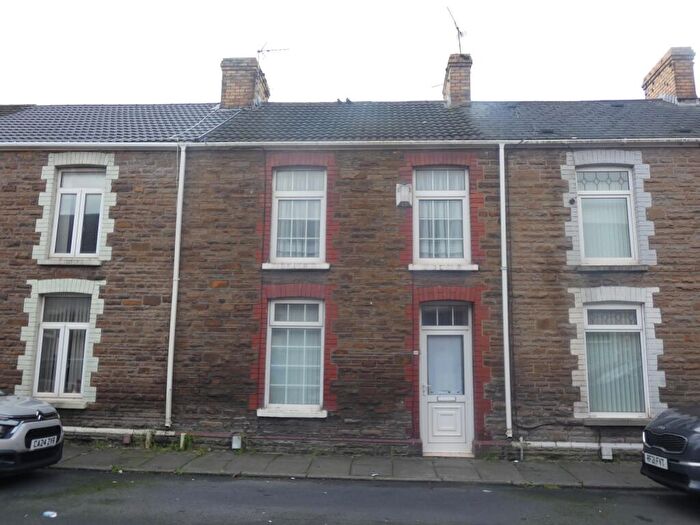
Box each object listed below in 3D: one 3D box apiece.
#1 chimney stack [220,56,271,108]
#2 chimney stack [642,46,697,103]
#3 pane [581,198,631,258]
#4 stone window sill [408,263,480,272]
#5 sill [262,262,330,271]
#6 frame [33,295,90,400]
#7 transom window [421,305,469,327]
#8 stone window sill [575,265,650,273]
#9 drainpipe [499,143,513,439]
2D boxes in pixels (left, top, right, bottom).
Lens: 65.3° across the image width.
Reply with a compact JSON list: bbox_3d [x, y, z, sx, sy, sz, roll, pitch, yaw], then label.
[{"bbox_3d":[-2.716,-4.373,14.258,0.960,1.314,1.420,0,-7,3],"label":"chimney stack"},{"bbox_3d":[7.984,-4.349,13.652,0.560,1.402,1.420,0,-7,3],"label":"chimney stack"},{"bbox_3d":[4.182,-0.559,8.910,0.723,0.985,0.030,0,-7,3],"label":"pane"},{"bbox_3d":[1.511,0.093,8.870,1.109,0.100,0.180,0,-7,3],"label":"stone window sill"},{"bbox_3d":[-0.876,0.077,9.007,1.107,0.099,0.180,0,-7,3],"label":"sill"},{"bbox_3d":[-4.986,1.460,9.512,0.864,1.734,0.070,0,-9,4],"label":"frame"},{"bbox_3d":[1.590,0.893,9.139,0.811,0.374,0.070,0,-9,3],"label":"transom window"},{"bbox_3d":[4.146,0.104,8.725,1.127,0.083,0.170,0,-7,3],"label":"stone window sill"},{"bbox_3d":[2.558,0.355,8.997,0.073,4.878,0.075,0,-9,4],"label":"drainpipe"}]

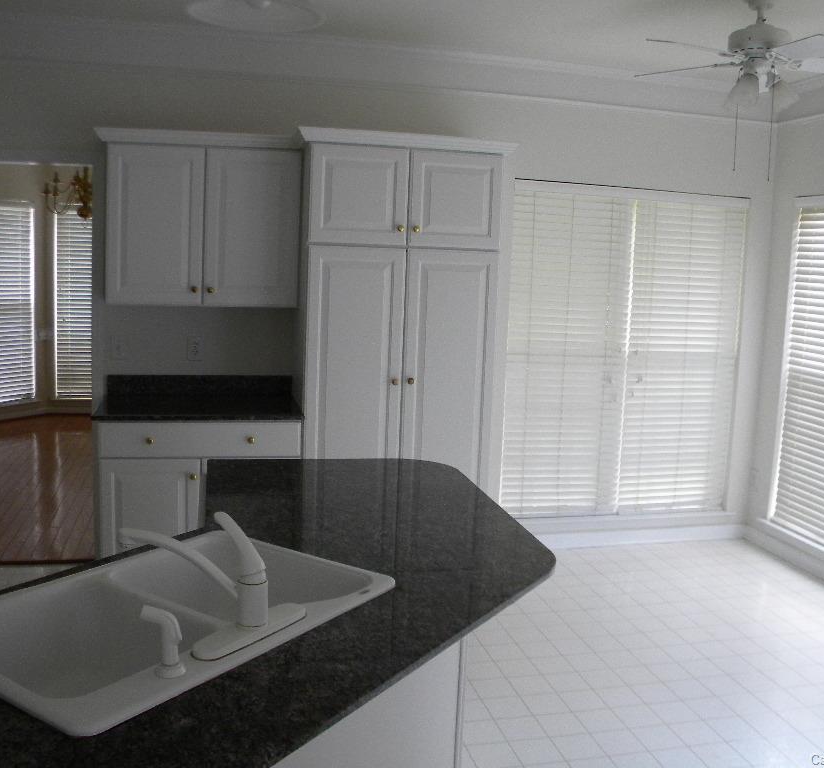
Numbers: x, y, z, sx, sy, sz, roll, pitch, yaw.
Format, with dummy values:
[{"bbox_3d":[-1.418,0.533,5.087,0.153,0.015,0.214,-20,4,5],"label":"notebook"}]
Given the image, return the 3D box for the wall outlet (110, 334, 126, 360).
[{"bbox_3d":[-1.540,-0.189,4.342,0.074,0.118,0.010,1,6,-12],"label":"wall outlet"}]

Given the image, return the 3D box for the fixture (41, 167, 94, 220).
[{"bbox_3d":[-2.485,-1.538,6.287,0.630,0.580,0.630,1,6,-12],"label":"fixture"}]

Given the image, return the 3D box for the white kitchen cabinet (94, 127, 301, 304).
[{"bbox_3d":[-1.059,-0.798,4.186,0.950,0.820,0.375,1,6,-12],"label":"white kitchen cabinet"}]

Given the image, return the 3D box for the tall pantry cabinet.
[{"bbox_3d":[-0.112,-0.087,4.320,1.040,2.210,0.670,1,6,-12],"label":"tall pantry cabinet"}]

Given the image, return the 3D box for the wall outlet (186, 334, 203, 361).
[{"bbox_3d":[-1.162,-0.189,4.424,0.074,0.118,0.010,1,6,-12],"label":"wall outlet"}]

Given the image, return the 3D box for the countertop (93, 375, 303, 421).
[{"bbox_3d":[-1.046,0.060,4.151,0.945,0.143,0.640,1,6,-12],"label":"countertop"}]

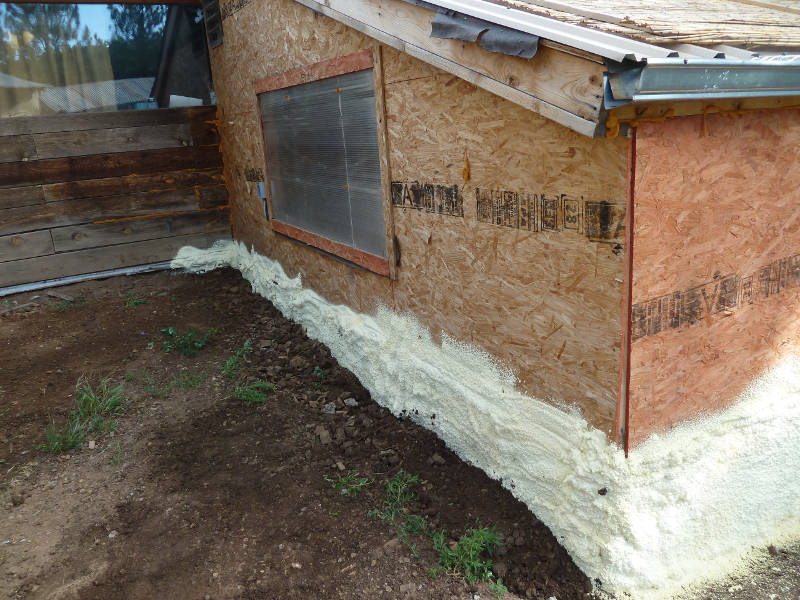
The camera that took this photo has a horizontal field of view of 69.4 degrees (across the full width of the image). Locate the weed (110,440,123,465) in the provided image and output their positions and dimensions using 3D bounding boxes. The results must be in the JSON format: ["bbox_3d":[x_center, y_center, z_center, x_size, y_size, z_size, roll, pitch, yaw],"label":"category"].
[{"bbox_3d":[-1.162,0.625,2.369,0.046,0.080,0.055,-3,17,0],"label":"weed"}]

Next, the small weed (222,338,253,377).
[{"bbox_3d":[-0.905,0.326,3.220,0.155,0.120,0.260,-3,17,0],"label":"small weed"}]

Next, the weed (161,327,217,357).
[{"bbox_3d":[-1.268,0.249,3.465,0.310,0.120,0.230,-3,17,0],"label":"weed"}]

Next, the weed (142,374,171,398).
[{"bbox_3d":[-1.241,0.441,2.946,0.130,0.075,0.130,-3,17,0],"label":"weed"}]

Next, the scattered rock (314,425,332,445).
[{"bbox_3d":[-0.333,0.585,2.515,0.080,0.055,0.075,-3,17,0],"label":"scattered rock"}]

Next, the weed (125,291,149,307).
[{"bbox_3d":[-1.978,-0.011,4.337,0.165,0.085,0.140,-3,17,0],"label":"weed"}]

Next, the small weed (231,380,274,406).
[{"bbox_3d":[-0.733,0.465,2.871,0.210,0.070,0.160,-3,17,0],"label":"small weed"}]

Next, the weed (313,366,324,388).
[{"bbox_3d":[-0.425,0.405,3.016,0.063,0.090,0.065,-3,17,0],"label":"weed"}]

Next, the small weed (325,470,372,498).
[{"bbox_3d":[-0.195,0.694,2.185,0.180,0.050,0.110,-3,17,0],"label":"small weed"}]

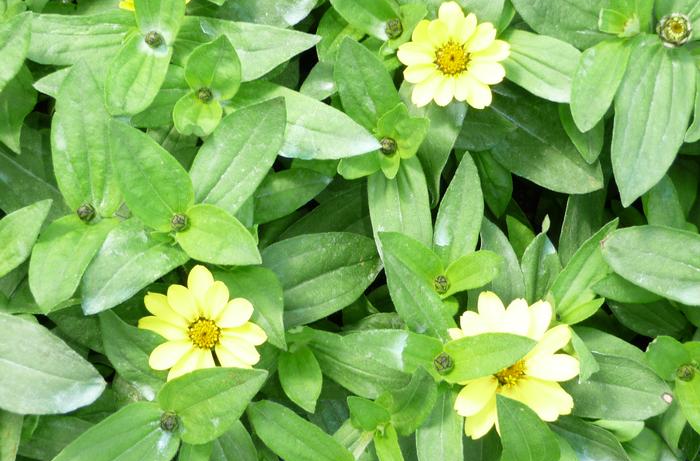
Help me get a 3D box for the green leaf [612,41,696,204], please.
[{"bbox_3d":[0.135,-0.049,0.665,0.033,0.015,0.082,12,75,8],"label":"green leaf"}]

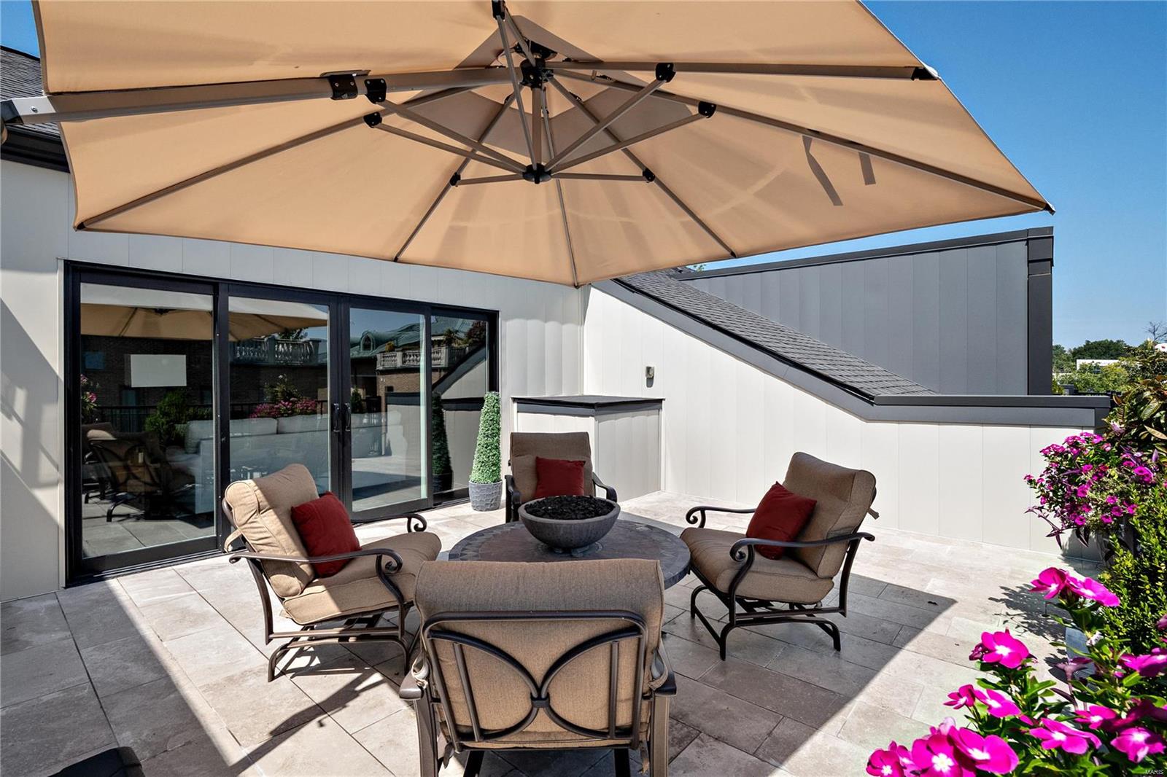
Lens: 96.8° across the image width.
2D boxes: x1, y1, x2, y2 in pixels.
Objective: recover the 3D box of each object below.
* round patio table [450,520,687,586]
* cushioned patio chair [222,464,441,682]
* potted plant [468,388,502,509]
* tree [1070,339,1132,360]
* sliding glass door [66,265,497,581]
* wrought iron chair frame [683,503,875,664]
[{"bbox_3d":[-0.068,1.067,2.715,1.220,0.465,1.220,0,1,0],"label":"round patio table"},{"bbox_3d":[-1.188,0.847,2.574,0.870,0.920,0.700,0,1,-6],"label":"cushioned patio chair"},{"bbox_3d":[-1.054,0.649,5.550,0.360,1.249,0.360,0,1,0],"label":"potted plant"},{"bbox_3d":[89.820,-1.500,90.000,8.500,14.000,8.500,0,1,44],"label":"tree"},{"bbox_3d":[-2.217,0.213,4.782,0.130,2.140,3.630,0,1,40],"label":"sliding glass door"},{"bbox_3d":[1.028,0.904,2.765,0.810,0.780,0.700,0,1,-7],"label":"wrought iron chair frame"}]

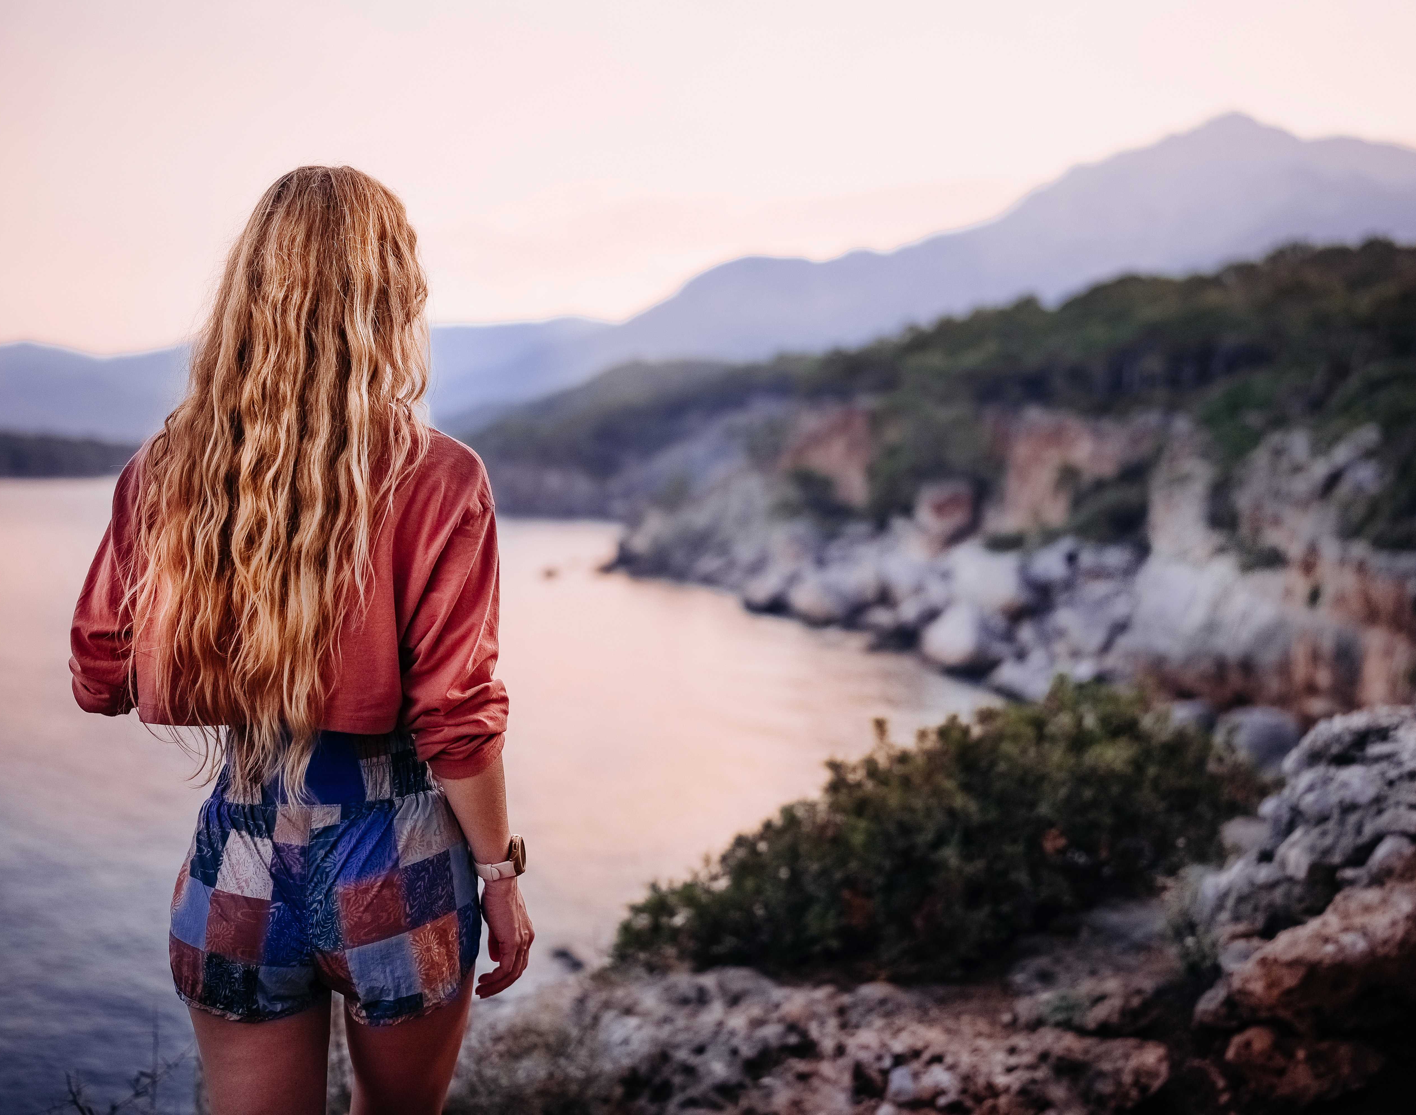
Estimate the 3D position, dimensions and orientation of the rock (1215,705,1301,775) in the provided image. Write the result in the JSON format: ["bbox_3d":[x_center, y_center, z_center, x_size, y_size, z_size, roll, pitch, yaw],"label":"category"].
[{"bbox_3d":[6.097,2.040,18.000,0.980,0.780,0.850,1,4,19],"label":"rock"}]

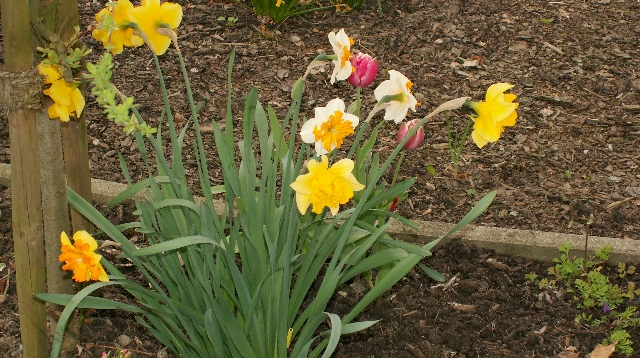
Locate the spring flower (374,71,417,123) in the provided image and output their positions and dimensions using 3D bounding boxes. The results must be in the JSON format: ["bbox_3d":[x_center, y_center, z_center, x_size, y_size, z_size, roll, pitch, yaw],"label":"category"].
[{"bbox_3d":[0.098,-0.109,1.710,0.042,0.070,0.066,-20,28,-37],"label":"spring flower"}]

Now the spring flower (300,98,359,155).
[{"bbox_3d":[0.012,-0.068,1.670,0.076,0.074,0.042,-4,20,-11],"label":"spring flower"}]

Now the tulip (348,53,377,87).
[{"bbox_3d":[0.067,-0.168,1.980,0.047,0.056,0.047,0,20,0],"label":"tulip"}]

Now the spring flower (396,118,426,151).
[{"bbox_3d":[0.139,-0.068,1.980,0.045,0.050,0.045,0,20,0],"label":"spring flower"}]

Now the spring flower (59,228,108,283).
[{"bbox_3d":[-0.323,0.106,1.770,0.068,0.073,0.048,10,31,26],"label":"spring flower"}]

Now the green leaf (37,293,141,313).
[{"bbox_3d":[-0.310,0.167,1.740,0.146,0.022,0.040,0,20,0],"label":"green leaf"}]

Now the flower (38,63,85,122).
[{"bbox_3d":[-0.342,-0.114,1.710,0.050,0.072,0.072,-23,8,28],"label":"flower"}]

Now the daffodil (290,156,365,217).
[{"bbox_3d":[0.009,0.008,1.610,0.090,0.076,0.048,-3,23,-8],"label":"daffodil"}]

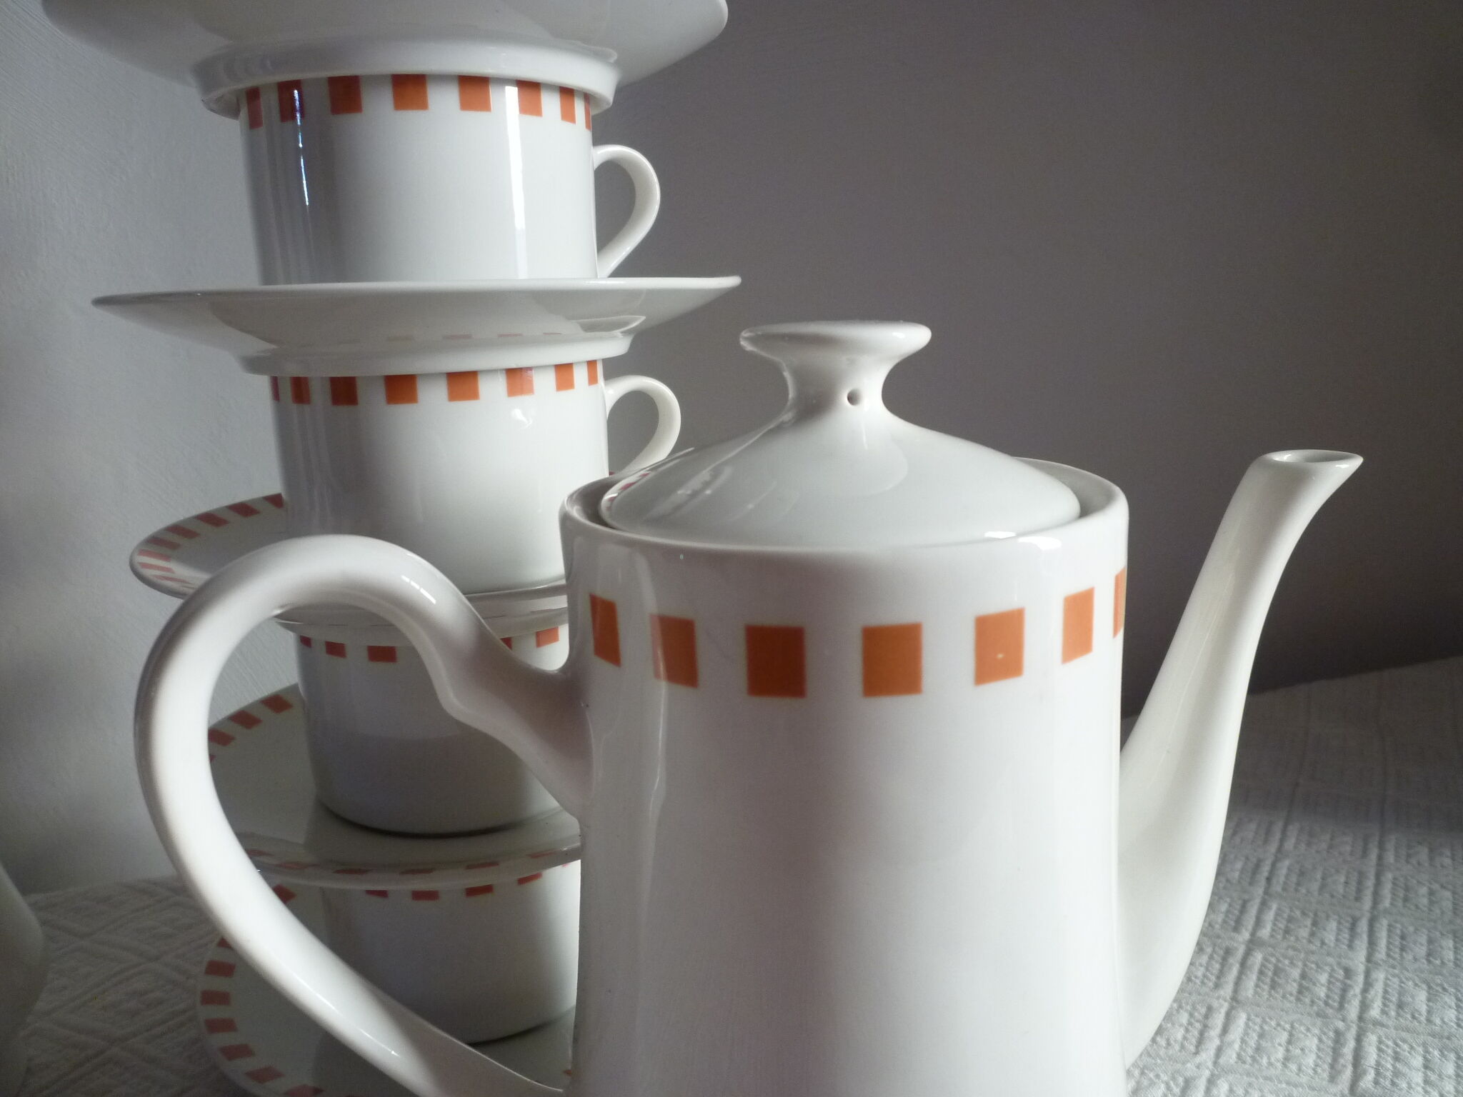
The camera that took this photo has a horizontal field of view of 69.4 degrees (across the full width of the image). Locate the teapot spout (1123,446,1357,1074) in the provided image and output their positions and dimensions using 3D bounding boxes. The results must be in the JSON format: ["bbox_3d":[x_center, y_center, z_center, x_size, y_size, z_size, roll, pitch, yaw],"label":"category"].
[{"bbox_3d":[0.096,0.046,0.212,0.058,0.131,0.026,-5,14,-13],"label":"teapot spout"}]

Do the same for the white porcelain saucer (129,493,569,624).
[{"bbox_3d":[-0.073,0.001,0.282,0.150,0.019,0.150,-2,14,0],"label":"white porcelain saucer"}]

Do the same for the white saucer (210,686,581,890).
[{"bbox_3d":[-0.071,0.060,0.293,0.150,0.019,0.150,-2,14,0],"label":"white saucer"}]

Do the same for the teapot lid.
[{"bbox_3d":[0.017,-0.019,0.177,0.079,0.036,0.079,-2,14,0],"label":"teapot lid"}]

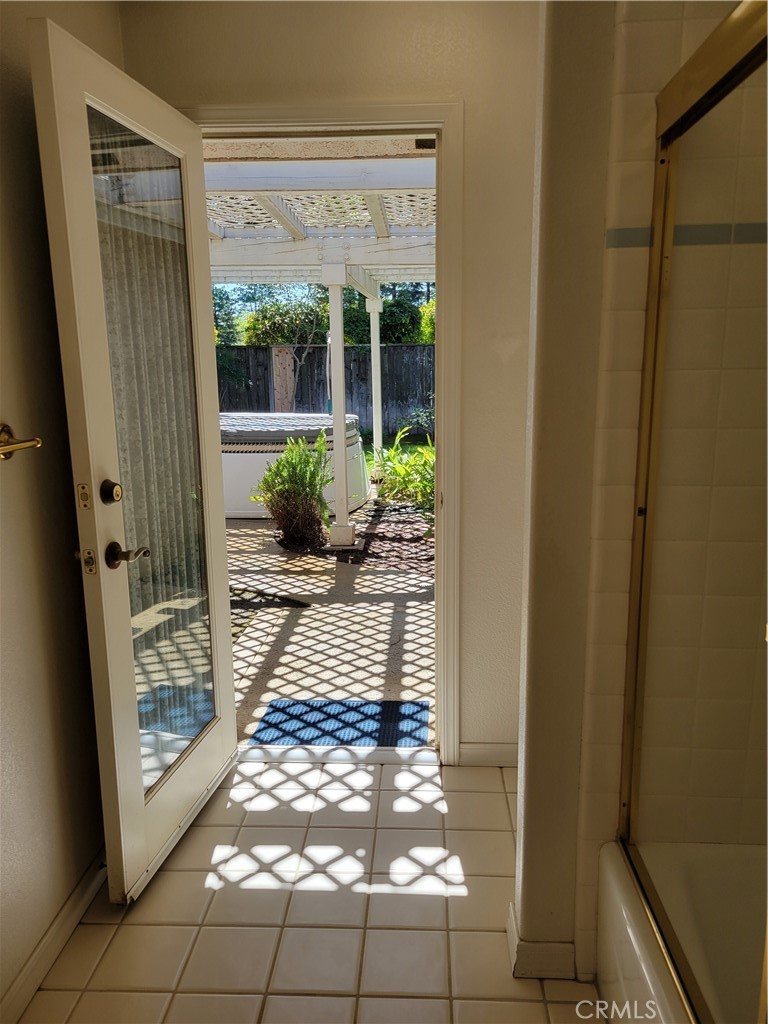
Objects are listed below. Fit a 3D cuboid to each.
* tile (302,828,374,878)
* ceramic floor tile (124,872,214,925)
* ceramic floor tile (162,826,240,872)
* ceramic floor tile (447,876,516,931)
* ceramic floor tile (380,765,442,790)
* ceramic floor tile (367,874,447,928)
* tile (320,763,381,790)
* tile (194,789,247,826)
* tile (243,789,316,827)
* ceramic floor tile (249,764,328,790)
[{"bbox_3d":[-0.131,0.965,2.187,0.199,0.010,0.199,0,11,3],"label":"tile"},{"bbox_3d":[-0.551,1.017,2.025,0.197,0.010,0.197,-1,12,3],"label":"ceramic floor tile"},{"bbox_3d":[-0.535,0.967,2.209,0.199,0.010,0.199,0,11,3],"label":"ceramic floor tile"},{"bbox_3d":[0.264,0.999,1.955,0.198,0.010,0.198,0,12,3],"label":"ceramic floor tile"},{"bbox_3d":[0.092,0.893,2.570,0.197,0.010,0.151,-1,12,3],"label":"ceramic floor tile"},{"bbox_3d":[0.062,1.012,1.991,0.197,0.010,0.197,-1,12,3],"label":"ceramic floor tile"},{"bbox_3d":[-0.112,0.895,2.581,0.197,0.010,0.151,-1,12,3],"label":"tile"},{"bbox_3d":[-0.523,0.920,2.393,0.198,0.010,0.198,0,12,3],"label":"tile"},{"bbox_3d":[-0.322,0.928,2.401,0.199,0.010,0.199,0,11,3],"label":"tile"},{"bbox_3d":[-0.312,0.883,2.559,0.198,0.010,0.155,0,12,3],"label":"ceramic floor tile"}]

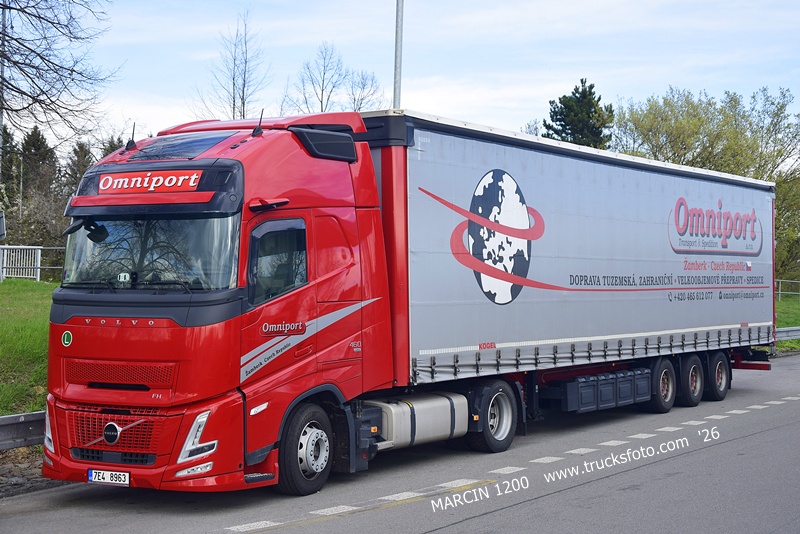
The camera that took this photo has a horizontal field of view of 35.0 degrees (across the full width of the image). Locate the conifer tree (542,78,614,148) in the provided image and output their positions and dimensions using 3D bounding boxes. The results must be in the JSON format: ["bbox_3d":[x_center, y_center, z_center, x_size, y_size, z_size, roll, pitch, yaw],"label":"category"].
[{"bbox_3d":[8.405,-3.764,60.000,4.600,10.600,4.600,0,-1,0],"label":"conifer tree"}]

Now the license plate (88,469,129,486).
[{"bbox_3d":[-2.713,1.968,11.831,0.525,0.122,0.020,-1,-1,33],"label":"license plate"}]

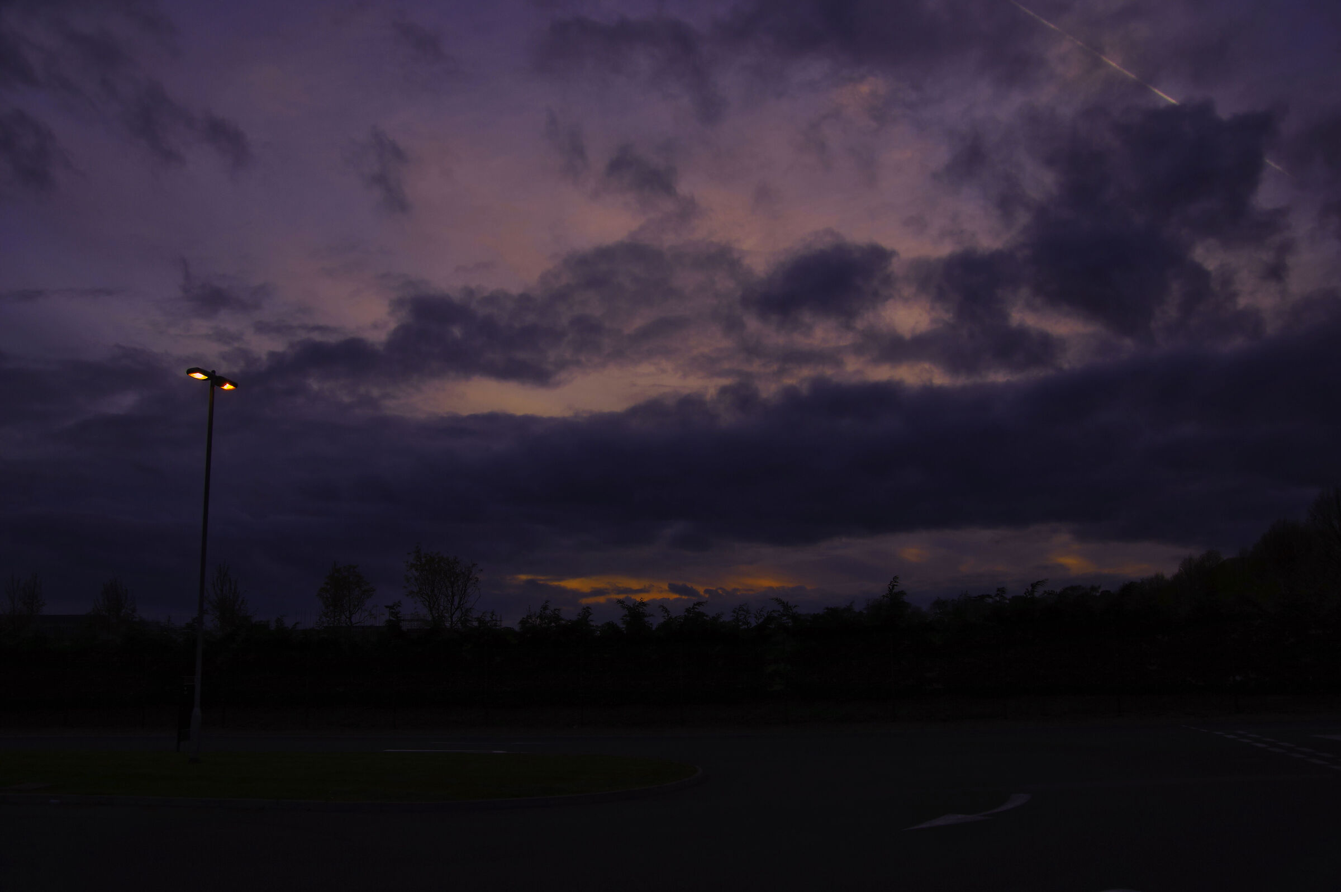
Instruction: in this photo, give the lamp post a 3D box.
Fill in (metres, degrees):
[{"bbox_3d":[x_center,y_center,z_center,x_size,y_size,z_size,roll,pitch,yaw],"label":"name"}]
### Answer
[{"bbox_3d":[-9.689,2.342,21.022,0.350,8.150,1.300,-7,-12,24],"label":"lamp post"}]

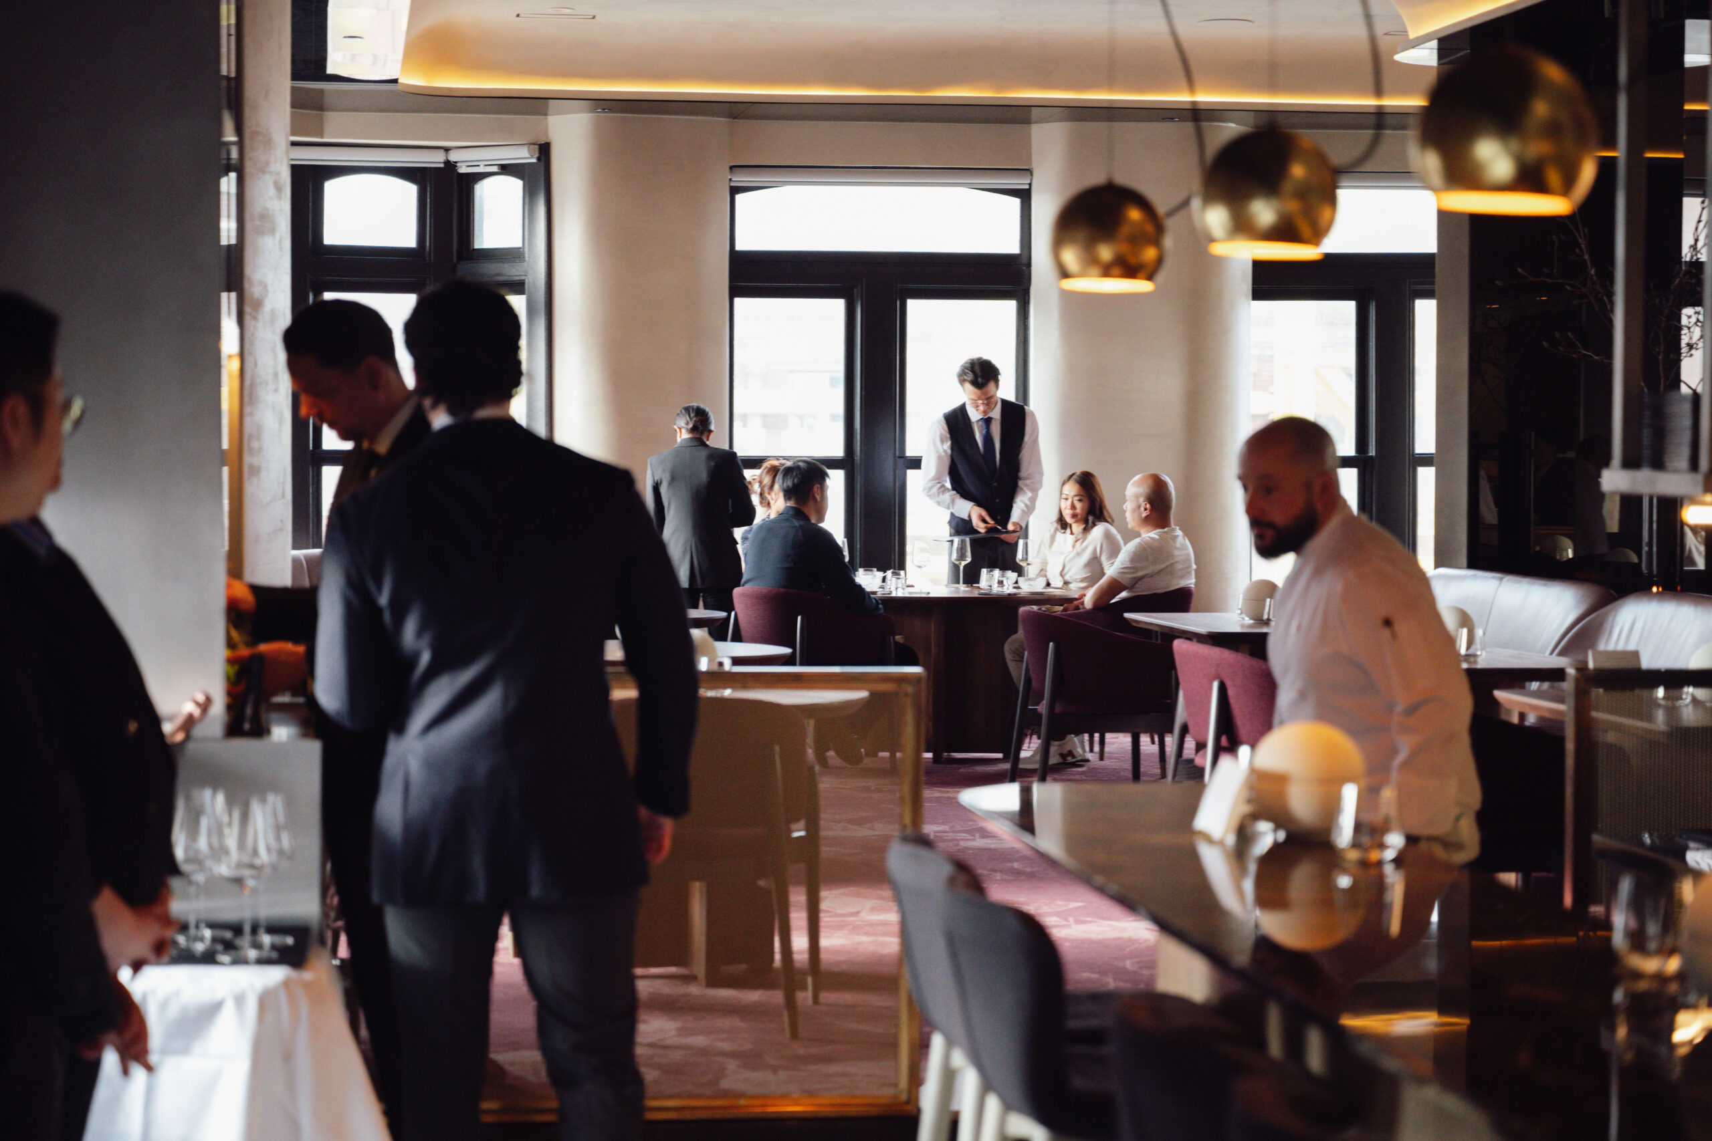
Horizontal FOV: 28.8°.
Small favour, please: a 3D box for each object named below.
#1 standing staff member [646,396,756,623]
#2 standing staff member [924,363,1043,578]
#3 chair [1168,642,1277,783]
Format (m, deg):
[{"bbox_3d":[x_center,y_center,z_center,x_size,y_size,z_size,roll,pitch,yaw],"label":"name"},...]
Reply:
[{"bbox_3d":[-0.721,0.026,15.150,0.520,1.600,0.380,1,2,19],"label":"standing staff member"},{"bbox_3d":[0.602,-0.091,15.850,0.570,1.820,0.420,0,2,-7],"label":"standing staff member"},{"bbox_3d":[1.330,0.617,10.650,0.580,0.800,0.590,0,2,-10],"label":"chair"}]

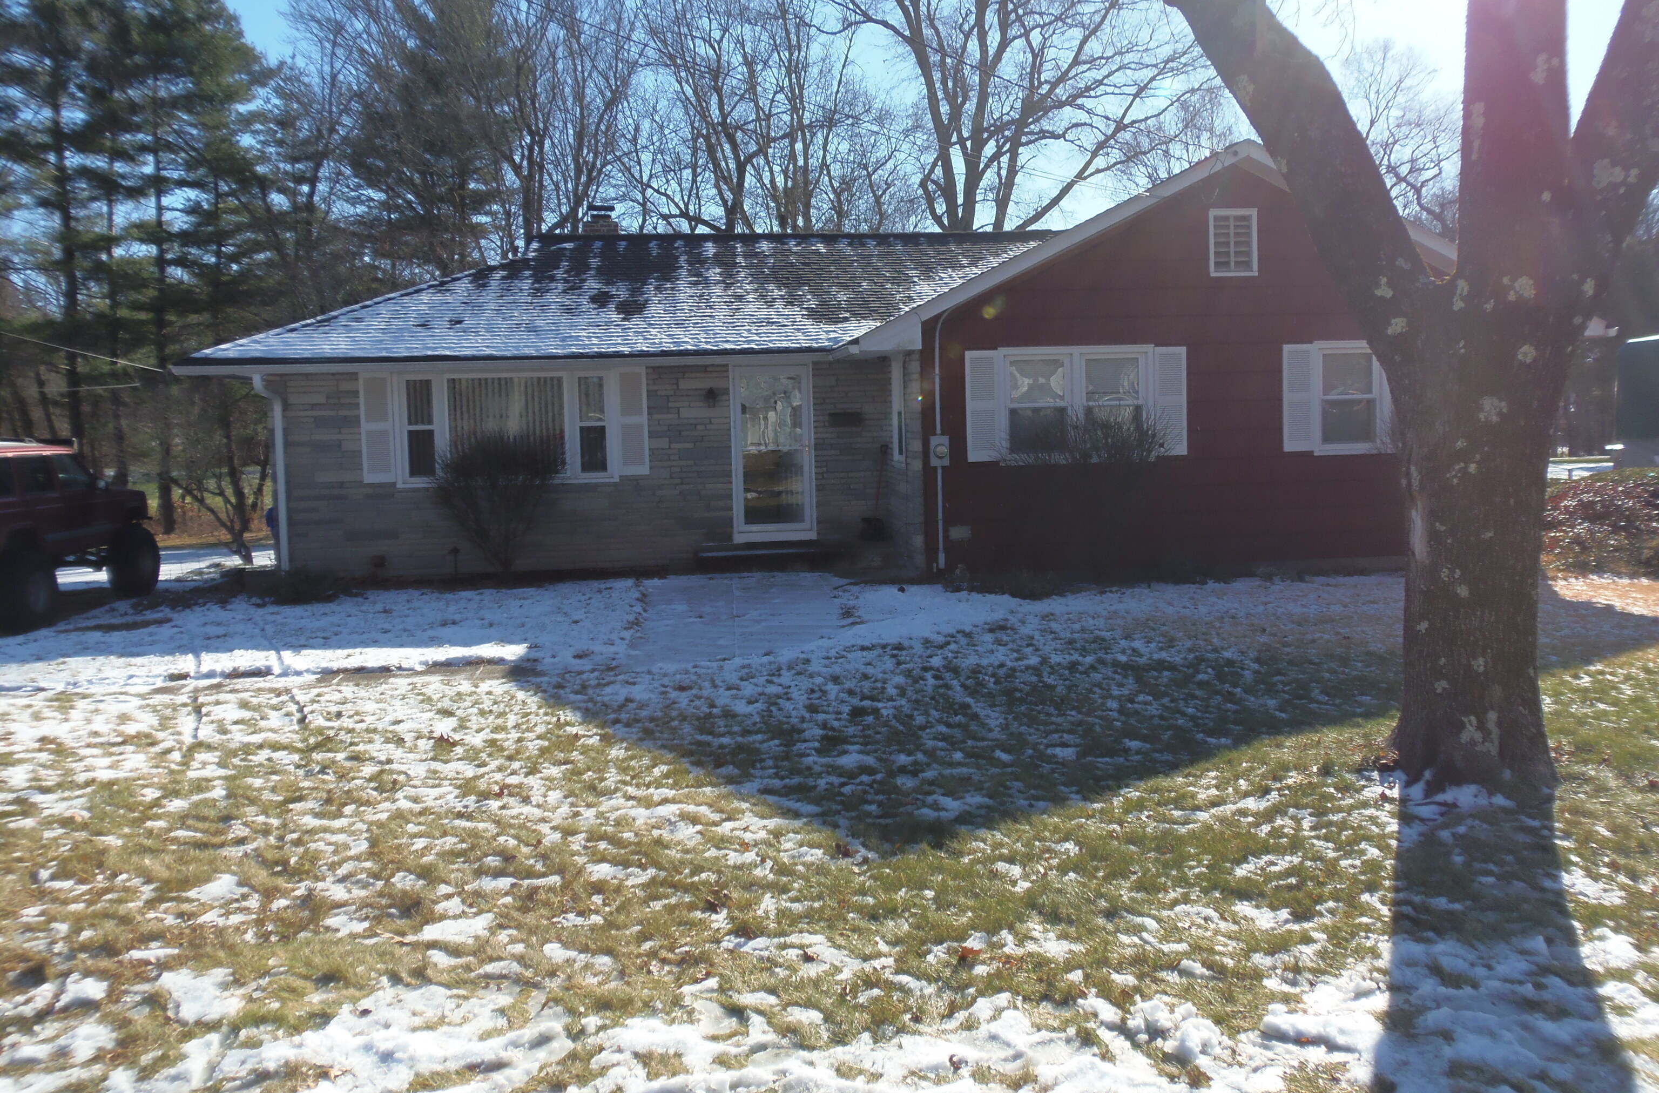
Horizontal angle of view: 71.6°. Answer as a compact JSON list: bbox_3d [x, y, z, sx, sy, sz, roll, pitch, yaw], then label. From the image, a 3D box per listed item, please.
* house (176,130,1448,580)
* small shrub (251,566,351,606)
[{"bbox_3d":[0.359,-2.214,16.296,15.700,4.500,9.800,-2,4,-5],"label":"house"},{"bbox_3d":[-5.734,0.412,12.521,0.980,0.400,0.800,-2,4,-5],"label":"small shrub"}]

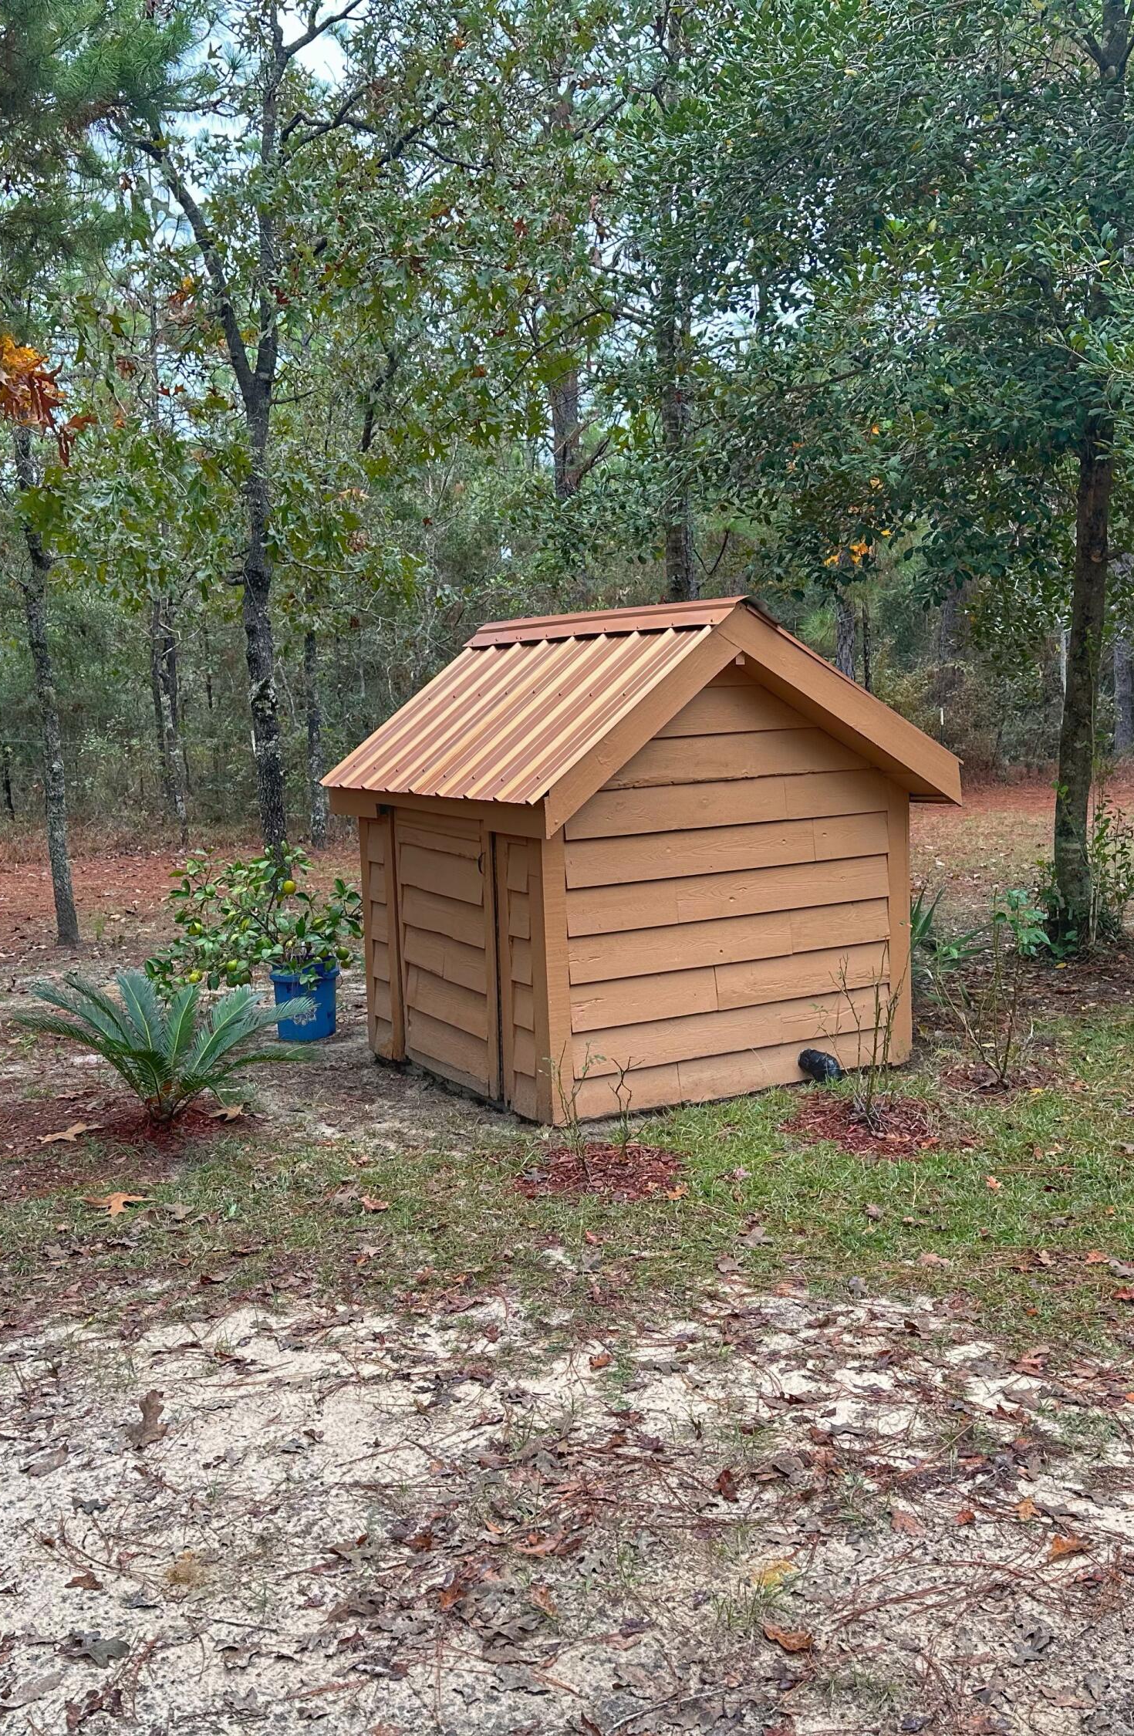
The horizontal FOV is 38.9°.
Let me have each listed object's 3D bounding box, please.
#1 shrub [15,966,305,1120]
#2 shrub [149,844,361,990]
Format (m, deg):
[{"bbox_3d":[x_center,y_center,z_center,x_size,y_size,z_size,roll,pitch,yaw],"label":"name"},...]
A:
[{"bbox_3d":[-1.444,0.643,5.794,1.020,0.520,0.920,-4,6,-15],"label":"shrub"},{"bbox_3d":[-1.373,0.209,7.061,0.920,0.640,0.780,-3,6,-9],"label":"shrub"}]

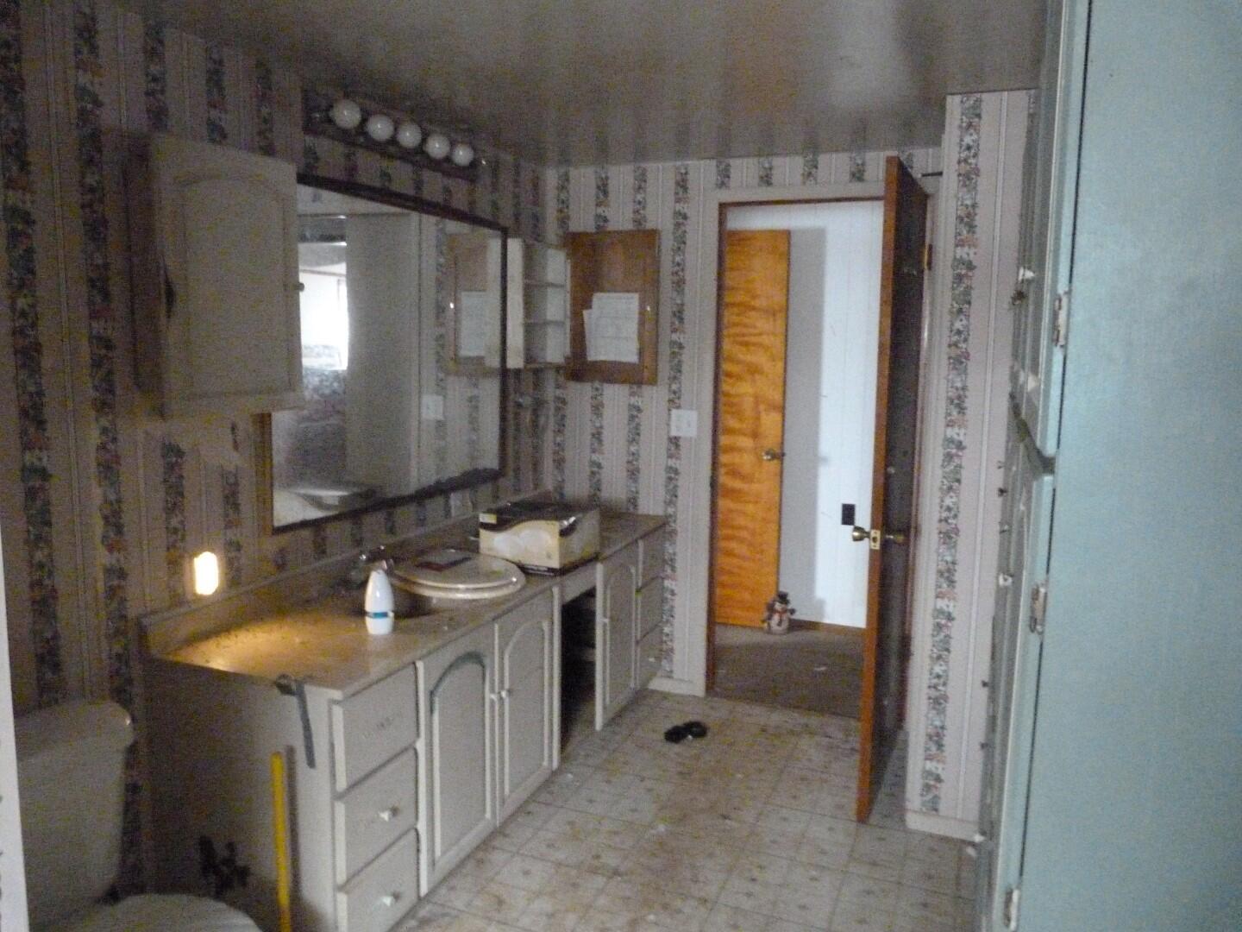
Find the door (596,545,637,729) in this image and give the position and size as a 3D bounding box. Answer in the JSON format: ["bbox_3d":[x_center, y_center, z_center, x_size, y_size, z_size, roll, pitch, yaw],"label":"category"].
[{"bbox_3d":[-0.014,0.644,3.486,0.022,0.630,0.345,3,8,22],"label":"door"}]

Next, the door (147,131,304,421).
[{"bbox_3d":[-0.998,-0.458,2.245,0.082,0.627,0.449,4,8,22],"label":"door"}]

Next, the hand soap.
[{"bbox_3d":[-0.632,0.347,2.343,0.078,0.170,0.078,1,7,0],"label":"hand soap"}]

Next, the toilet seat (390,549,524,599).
[{"bbox_3d":[-0.517,0.336,2.840,0.460,0.060,0.375,8,10,44],"label":"toilet seat"}]

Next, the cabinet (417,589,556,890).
[{"bbox_3d":[-0.606,0.730,2.723,0.540,0.636,0.783,4,8,22],"label":"cabinet"}]

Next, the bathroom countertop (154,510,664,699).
[{"bbox_3d":[-0.460,0.367,3.008,0.566,0.040,2.105,4,8,22],"label":"bathroom countertop"}]

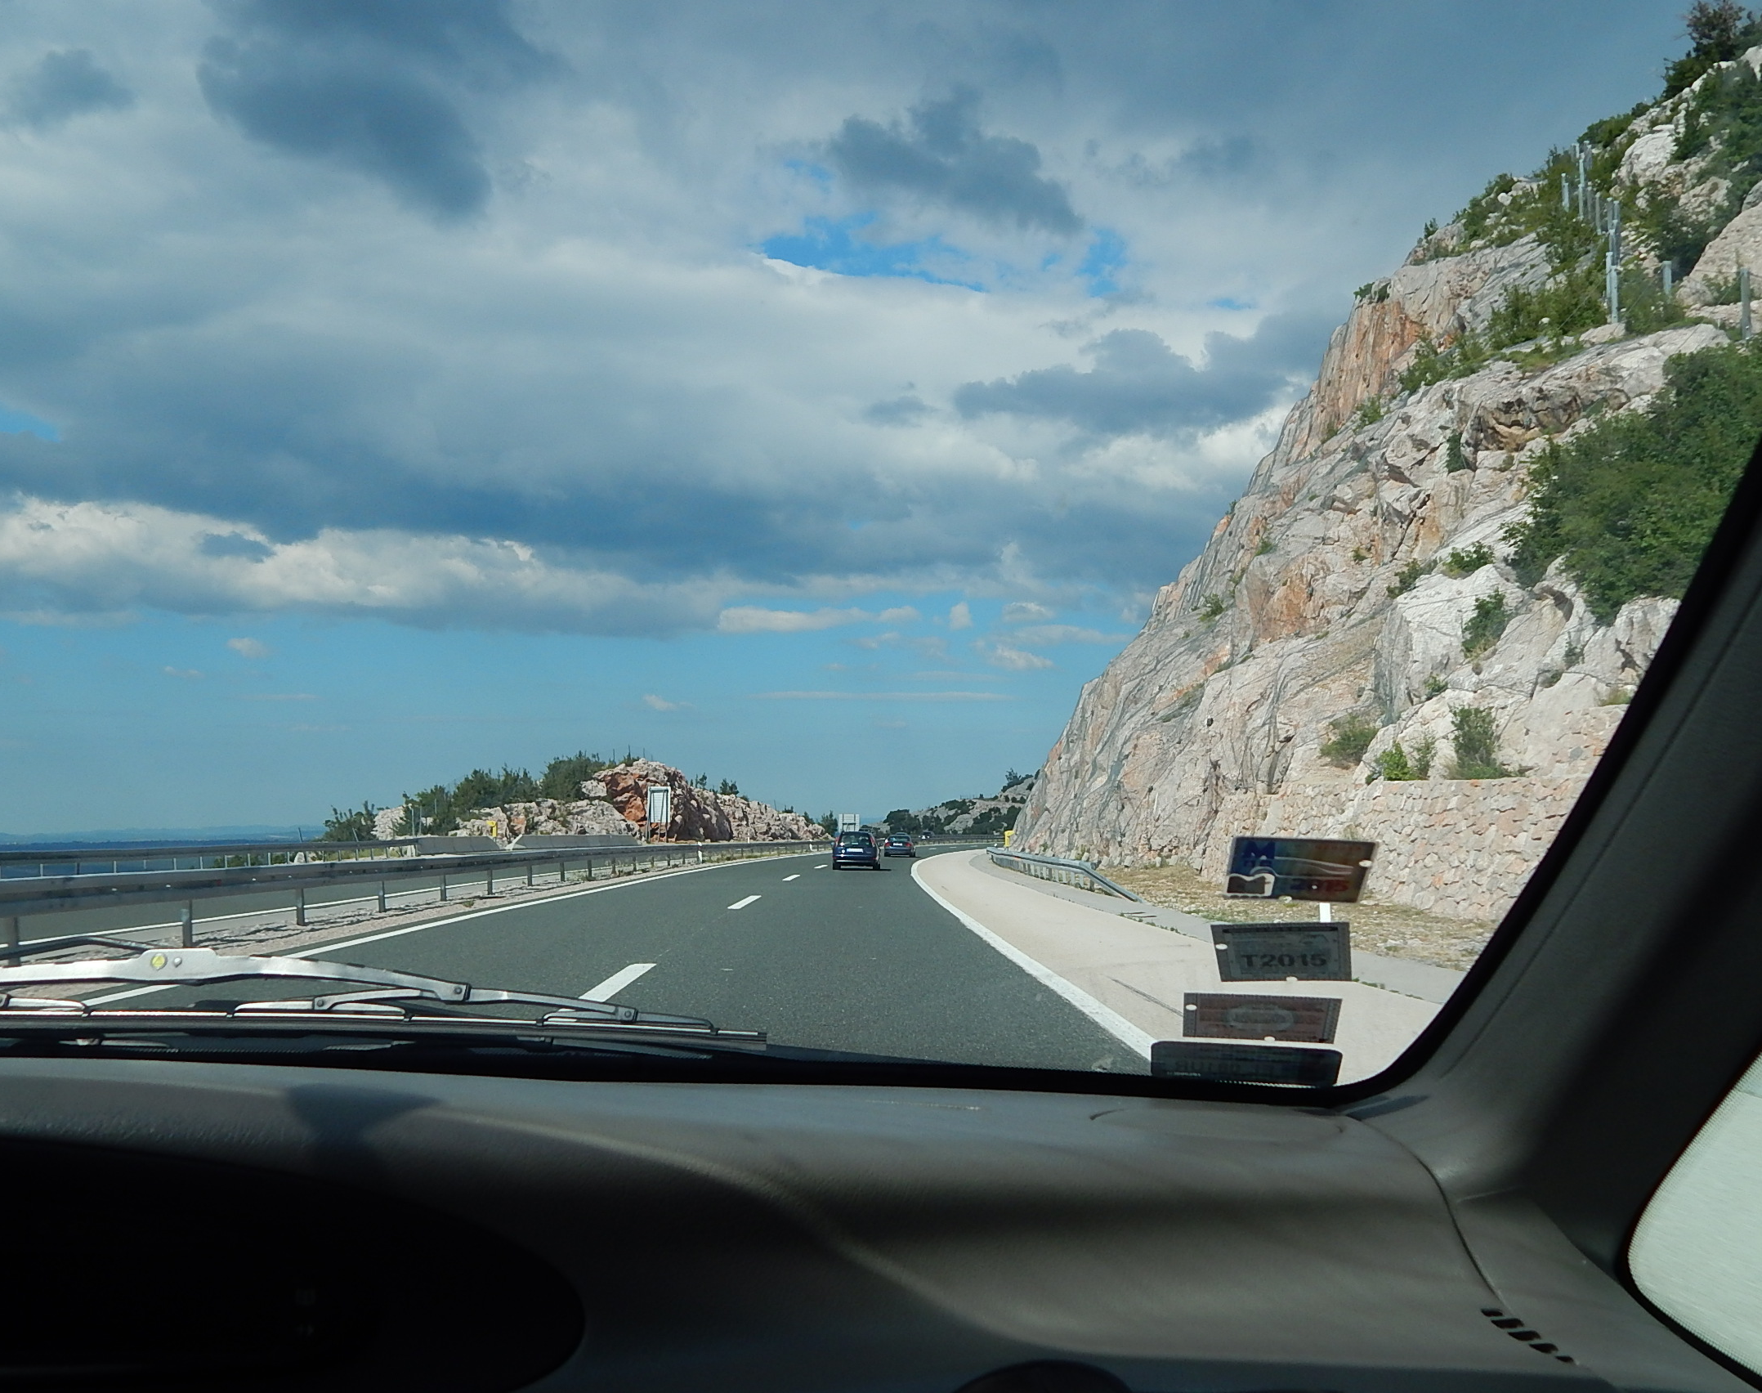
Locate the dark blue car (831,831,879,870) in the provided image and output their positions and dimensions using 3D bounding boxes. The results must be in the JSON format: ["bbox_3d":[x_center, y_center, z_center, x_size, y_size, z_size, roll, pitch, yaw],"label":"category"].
[{"bbox_3d":[-0.920,5.924,64.000,1.690,1.480,4.050,0,-5,2],"label":"dark blue car"}]

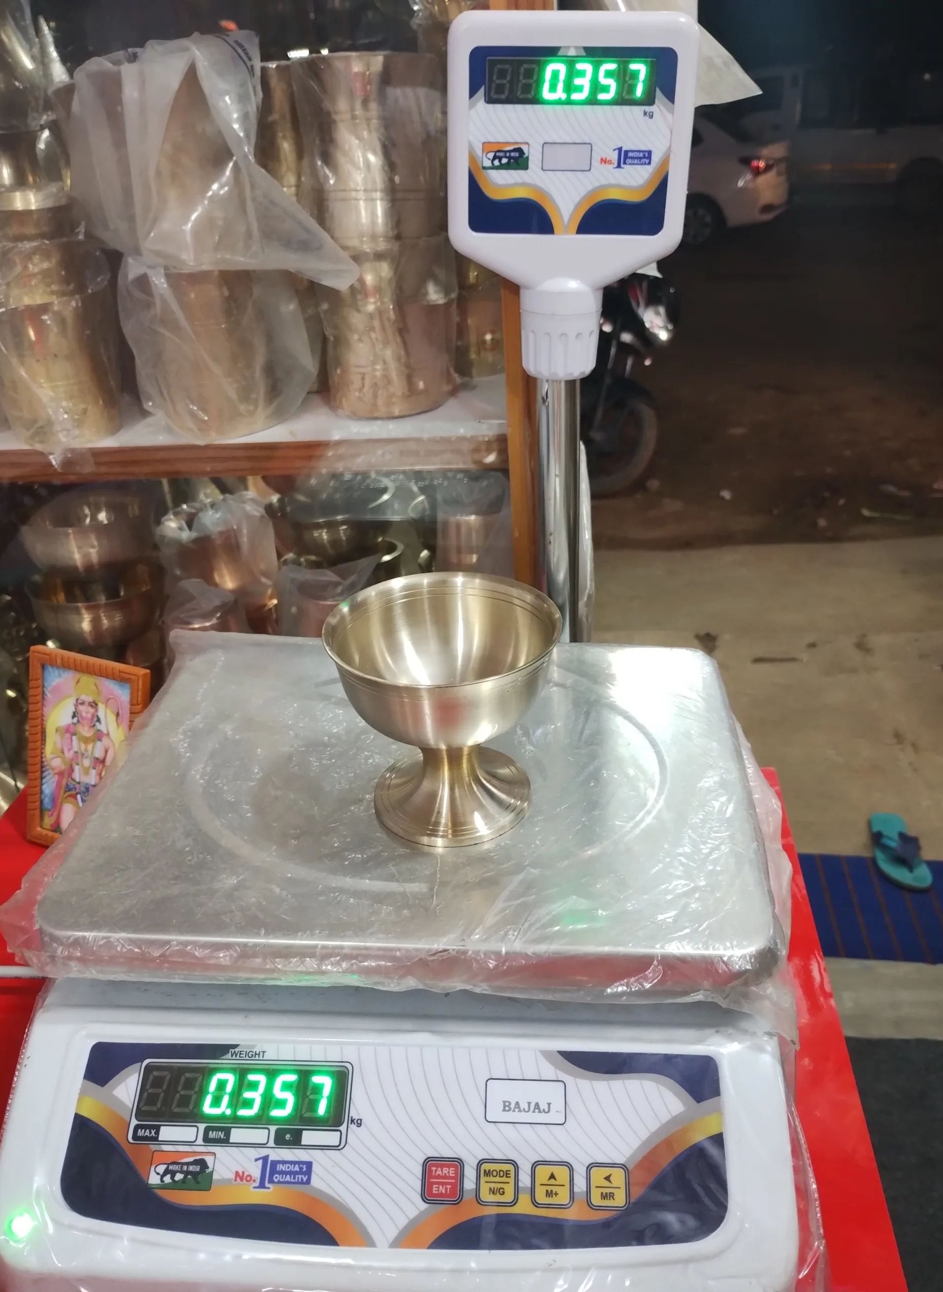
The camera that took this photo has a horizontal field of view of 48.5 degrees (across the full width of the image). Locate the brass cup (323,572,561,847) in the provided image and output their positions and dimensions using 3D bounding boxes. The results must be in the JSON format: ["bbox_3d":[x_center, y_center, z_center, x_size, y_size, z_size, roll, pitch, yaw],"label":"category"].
[{"bbox_3d":[-0.010,0.032,0.477,0.101,0.093,0.101,1,30,5],"label":"brass cup"}]

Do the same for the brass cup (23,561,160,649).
[{"bbox_3d":[-0.346,-0.031,0.966,0.117,0.068,0.117,-2,30,1],"label":"brass cup"}]

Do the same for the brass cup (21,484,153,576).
[{"bbox_3d":[-0.336,-0.095,0.929,0.116,0.066,0.116,-2,30,1],"label":"brass cup"}]

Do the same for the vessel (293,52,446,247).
[{"bbox_3d":[-0.076,-0.377,0.789,0.110,0.122,0.110,-2,30,1],"label":"vessel"}]

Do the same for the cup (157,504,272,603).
[{"bbox_3d":[-0.230,-0.079,0.938,0.094,0.088,0.094,-2,30,1],"label":"cup"}]

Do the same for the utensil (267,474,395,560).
[{"bbox_3d":[-0.124,-0.109,0.944,0.115,0.065,0.115,-2,30,1],"label":"utensil"}]

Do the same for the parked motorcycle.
[{"bbox_3d":[0.351,-1.521,5.587,0.750,1.070,1.980,-17,32,-23],"label":"parked motorcycle"}]

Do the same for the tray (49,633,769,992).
[{"bbox_3d":[-0.023,0.068,0.528,0.313,0.021,0.243,1,30,5],"label":"tray"}]

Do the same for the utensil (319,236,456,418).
[{"bbox_3d":[-0.068,-0.260,0.857,0.109,0.128,0.109,-2,30,1],"label":"utensil"}]

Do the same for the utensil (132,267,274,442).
[{"bbox_3d":[-0.208,-0.234,0.825,0.111,0.126,0.111,-2,30,1],"label":"utensil"}]

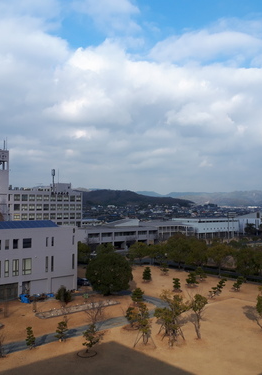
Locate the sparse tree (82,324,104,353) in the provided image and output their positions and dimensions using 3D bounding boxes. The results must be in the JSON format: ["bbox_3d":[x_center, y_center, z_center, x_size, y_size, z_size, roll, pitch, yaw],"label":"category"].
[{"bbox_3d":[-4.389,17.226,44.460,2.390,3.057,2.390,0,-3,-6],"label":"sparse tree"}]

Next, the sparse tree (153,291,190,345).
[{"bbox_3d":[5.010,16.080,48.080,4.360,6.440,4.360,0,-3,0],"label":"sparse tree"}]

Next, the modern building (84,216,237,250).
[{"bbox_3d":[12.630,19.630,169.030,89.640,10.800,18.550,2,-3,-38],"label":"modern building"}]

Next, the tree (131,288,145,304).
[{"bbox_3d":[1.300,18.900,67.790,2.430,2.660,2.430,0,-3,0],"label":"tree"}]

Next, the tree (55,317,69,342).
[{"bbox_3d":[-8.570,17.860,48.870,1.750,2.960,1.750,0,-3,0],"label":"tree"}]

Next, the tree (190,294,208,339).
[{"bbox_3d":[8.553,16.219,49.057,2.132,5.451,2.132,-1,-3,10],"label":"tree"}]

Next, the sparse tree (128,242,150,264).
[{"bbox_3d":[2.330,19.220,113.610,6.690,6.360,6.690,0,-3,0],"label":"sparse tree"}]

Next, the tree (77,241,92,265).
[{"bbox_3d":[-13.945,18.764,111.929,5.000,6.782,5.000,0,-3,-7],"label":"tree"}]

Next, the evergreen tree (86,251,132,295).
[{"bbox_3d":[-4.008,16.228,73.389,8.858,7.939,8.858,0,-3,-3],"label":"evergreen tree"}]

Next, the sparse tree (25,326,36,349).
[{"bbox_3d":[-12.050,17.970,46.800,1.200,2.540,1.200,0,-3,0],"label":"sparse tree"}]

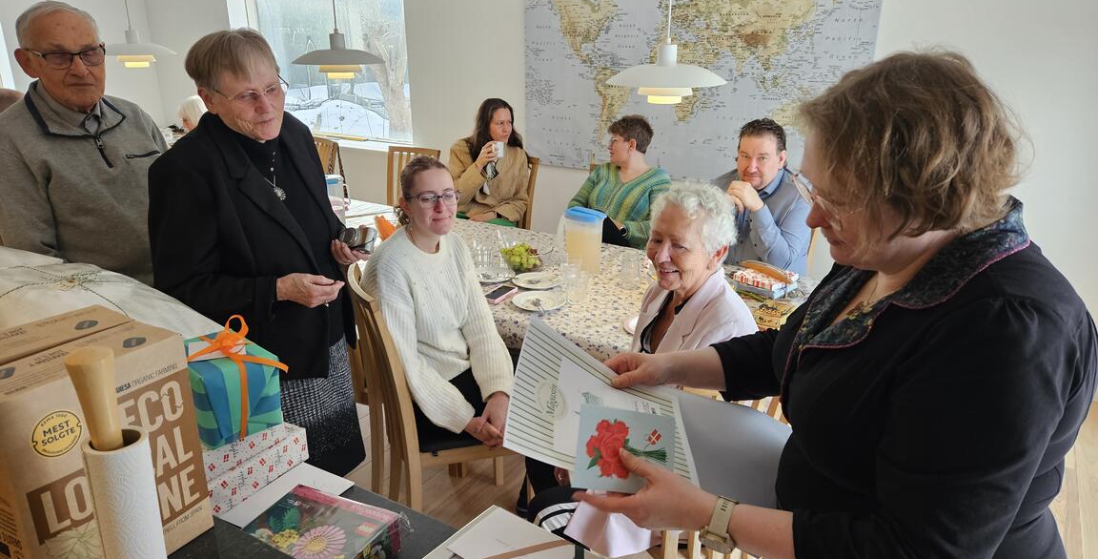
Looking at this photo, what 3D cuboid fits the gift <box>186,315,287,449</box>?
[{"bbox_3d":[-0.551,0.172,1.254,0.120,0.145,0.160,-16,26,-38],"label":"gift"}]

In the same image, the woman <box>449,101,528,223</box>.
[{"bbox_3d":[-0.343,-0.295,3.971,0.500,1.300,0.750,4,20,11],"label":"woman"}]

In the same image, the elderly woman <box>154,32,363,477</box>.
[{"bbox_3d":[-0.655,0.243,1.805,0.440,1.633,0.490,12,23,29],"label":"elderly woman"}]

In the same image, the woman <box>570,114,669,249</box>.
[{"bbox_3d":[0.250,-0.130,3.535,0.520,1.280,0.750,10,21,26],"label":"woman"}]

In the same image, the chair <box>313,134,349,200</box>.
[{"bbox_3d":[-1.635,-0.402,4.779,0.440,0.960,0.540,17,25,40],"label":"chair"}]

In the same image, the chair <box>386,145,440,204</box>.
[{"bbox_3d":[-0.908,-0.281,4.439,0.440,0.960,0.540,7,20,19],"label":"chair"}]

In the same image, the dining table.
[{"bbox_3d":[-0.217,0.293,2.981,2.650,0.745,0.900,12,23,29],"label":"dining table"}]

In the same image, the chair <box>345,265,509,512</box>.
[{"bbox_3d":[-0.316,0.434,2.397,0.540,0.960,0.440,-6,20,-18],"label":"chair"}]

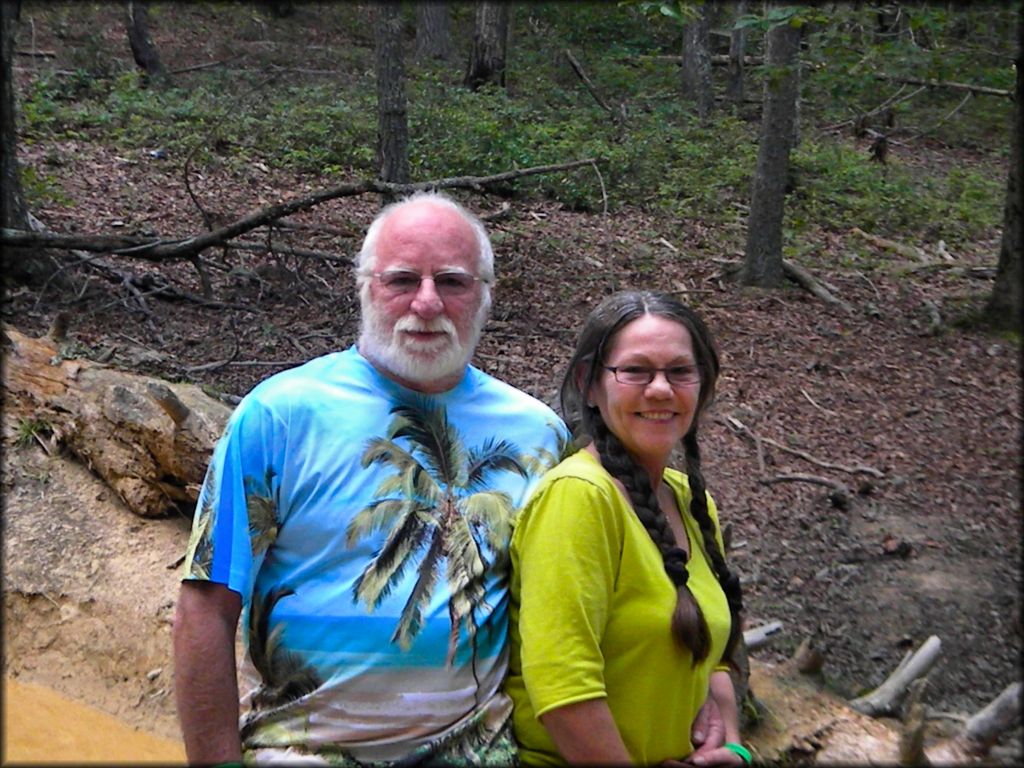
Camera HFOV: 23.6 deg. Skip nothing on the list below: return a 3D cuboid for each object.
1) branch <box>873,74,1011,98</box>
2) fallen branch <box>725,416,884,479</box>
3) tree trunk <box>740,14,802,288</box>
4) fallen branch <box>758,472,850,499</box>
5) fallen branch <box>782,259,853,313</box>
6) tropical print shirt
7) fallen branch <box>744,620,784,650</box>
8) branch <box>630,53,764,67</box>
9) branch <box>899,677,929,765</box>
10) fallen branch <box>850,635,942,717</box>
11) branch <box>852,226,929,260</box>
[{"bbox_3d":[3.850,-2.679,22.000,1.248,0.087,0.073,8,11,0],"label":"branch"},{"bbox_3d":[0.938,0.223,8.558,0.201,0.035,1.049,-5,12,-24],"label":"fallen branch"},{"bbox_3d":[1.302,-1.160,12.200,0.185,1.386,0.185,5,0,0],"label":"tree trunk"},{"bbox_3d":[0.971,0.325,8.019,0.305,0.030,0.135,5,12,24],"label":"fallen branch"},{"bbox_3d":[1.516,-0.505,12.393,0.103,0.070,1.720,-1,11,-5],"label":"fallen branch"},{"bbox_3d":[-0.174,0.295,3.170,0.500,0.650,0.310,-1,3,-17],"label":"tropical print shirt"},{"bbox_3d":[0.629,0.622,6.175,0.130,0.033,0.033,-20,18,-23],"label":"fallen branch"},{"bbox_3d":[2.191,-3.827,29.000,1.584,0.110,0.110,2,11,0],"label":"branch"},{"bbox_3d":[0.875,0.738,5.350,0.055,0.195,0.060,0,3,0],"label":"branch"},{"bbox_3d":[0.879,0.670,5.577,0.296,0.074,0.055,-31,26,-30],"label":"fallen branch"},{"bbox_3d":[2.142,-0.795,13.918,0.108,0.060,1.403,-2,11,-9],"label":"branch"}]

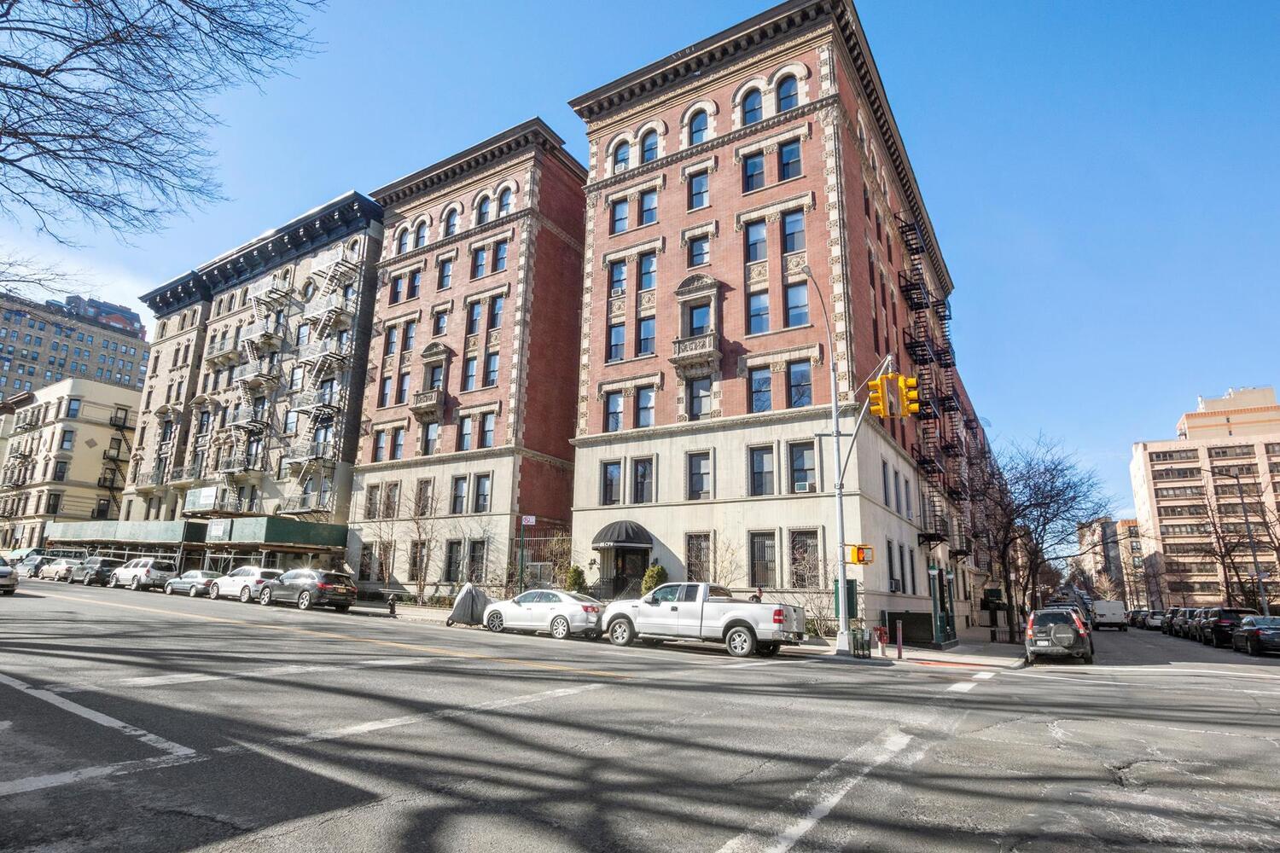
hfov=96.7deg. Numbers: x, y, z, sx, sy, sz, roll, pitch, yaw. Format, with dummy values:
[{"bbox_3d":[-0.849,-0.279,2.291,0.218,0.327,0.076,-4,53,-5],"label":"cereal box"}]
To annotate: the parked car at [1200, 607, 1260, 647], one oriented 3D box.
[{"bbox_3d":[29.735,10.154,28.714,1.930,1.760,4.800,-8,-16,35],"label":"parked car"}]

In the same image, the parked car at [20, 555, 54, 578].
[{"bbox_3d":[-48.035,11.340,45.557,4.400,1.570,1.760,-6,-14,28],"label":"parked car"}]

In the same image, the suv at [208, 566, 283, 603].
[{"bbox_3d":[-19.534,7.940,28.683,4.650,1.640,1.900,-6,-18,28],"label":"suv"}]

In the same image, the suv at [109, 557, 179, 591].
[{"bbox_3d":[-30.395,9.086,34.949,4.750,1.800,1.860,-6,-18,28],"label":"suv"}]

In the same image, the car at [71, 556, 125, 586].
[{"bbox_3d":[-37.797,10.136,39.648,4.650,1.680,1.860,-6,-14,28],"label":"car"}]

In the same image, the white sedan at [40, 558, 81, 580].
[{"bbox_3d":[-40.179,10.105,40.017,4.700,1.460,1.800,-6,-18,28],"label":"white sedan"}]

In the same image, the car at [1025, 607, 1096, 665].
[{"bbox_3d":[14.349,7.116,19.505,1.790,1.680,4.550,-9,-19,35],"label":"car"}]

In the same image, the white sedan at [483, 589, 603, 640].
[{"bbox_3d":[-3.234,6.443,19.777,4.860,1.460,1.860,-7,-18,28],"label":"white sedan"}]

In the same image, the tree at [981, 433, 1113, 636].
[{"bbox_3d":[20.667,5.572,28.900,5.354,10.058,5.354,-8,-15,34],"label":"tree"}]

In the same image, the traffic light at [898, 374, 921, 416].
[{"bbox_3d":[5.537,-0.638,11.700,0.410,0.840,0.280,-7,-18,29],"label":"traffic light"}]

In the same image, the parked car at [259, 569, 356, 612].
[{"bbox_3d":[-15.516,7.559,26.589,4.880,1.700,1.950,-6,-17,26],"label":"parked car"}]

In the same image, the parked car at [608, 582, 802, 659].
[{"bbox_3d":[1.664,5.549,16.778,5.850,1.920,2.030,-7,-18,29],"label":"parked car"}]

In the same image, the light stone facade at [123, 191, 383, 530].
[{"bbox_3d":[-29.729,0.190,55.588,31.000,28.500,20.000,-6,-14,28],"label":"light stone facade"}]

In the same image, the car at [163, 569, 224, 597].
[{"bbox_3d":[-25.840,9.176,33.445,4.550,1.430,1.770,-6,-14,28],"label":"car"}]

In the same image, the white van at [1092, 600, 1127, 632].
[{"bbox_3d":[35.270,14.257,42.834,1.840,1.880,4.750,-8,-16,35],"label":"white van"}]

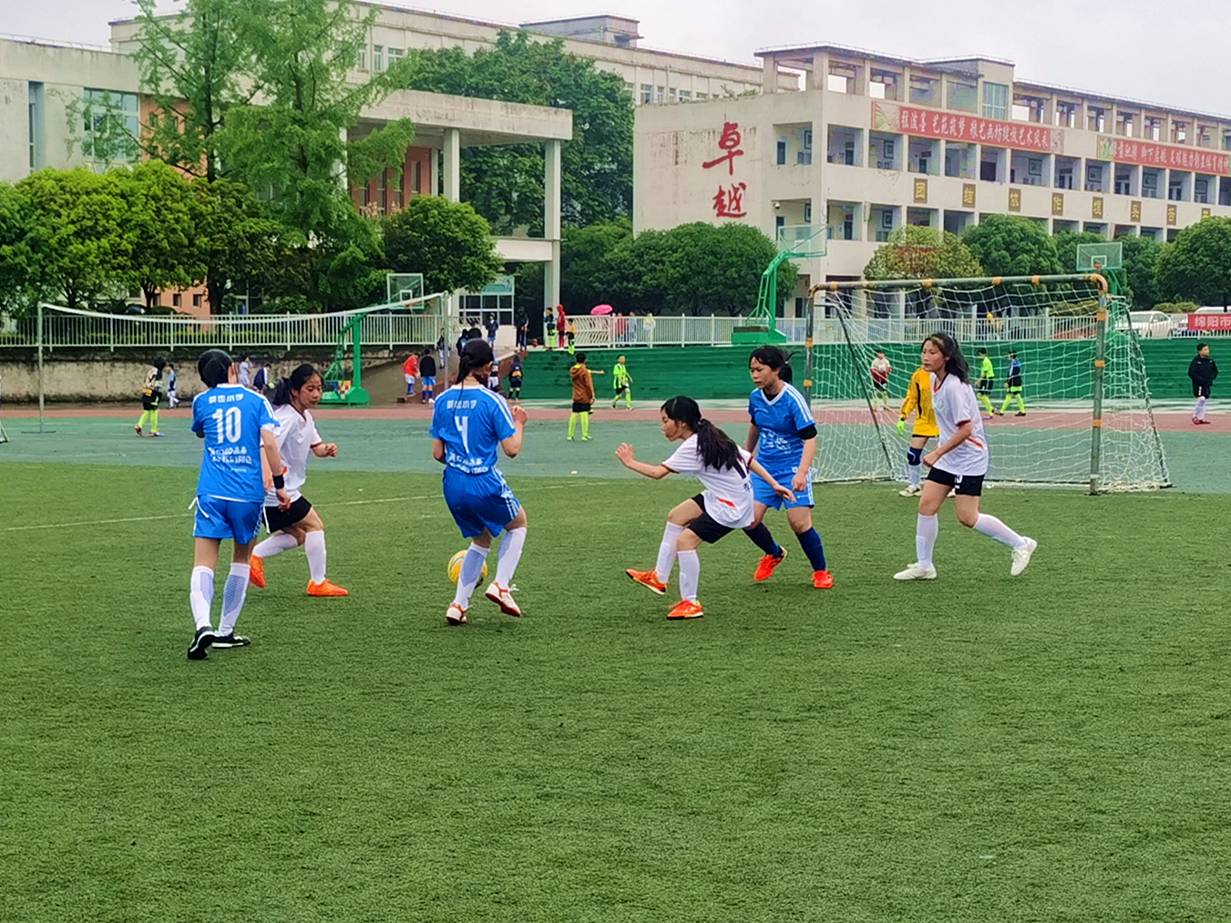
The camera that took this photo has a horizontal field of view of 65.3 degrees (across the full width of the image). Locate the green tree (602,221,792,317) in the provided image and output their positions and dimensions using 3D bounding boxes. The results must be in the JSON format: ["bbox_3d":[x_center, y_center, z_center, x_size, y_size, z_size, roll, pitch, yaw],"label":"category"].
[{"bbox_3d":[3.410,-7.332,39.730,7.700,5.008,5.500,0,6,0],"label":"green tree"}]

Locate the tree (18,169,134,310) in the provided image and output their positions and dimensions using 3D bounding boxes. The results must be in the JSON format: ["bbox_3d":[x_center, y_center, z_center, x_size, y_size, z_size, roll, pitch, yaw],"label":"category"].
[{"bbox_3d":[-17.932,-6.694,31.951,3.852,5.749,3.852,0,6,0],"label":"tree"}]

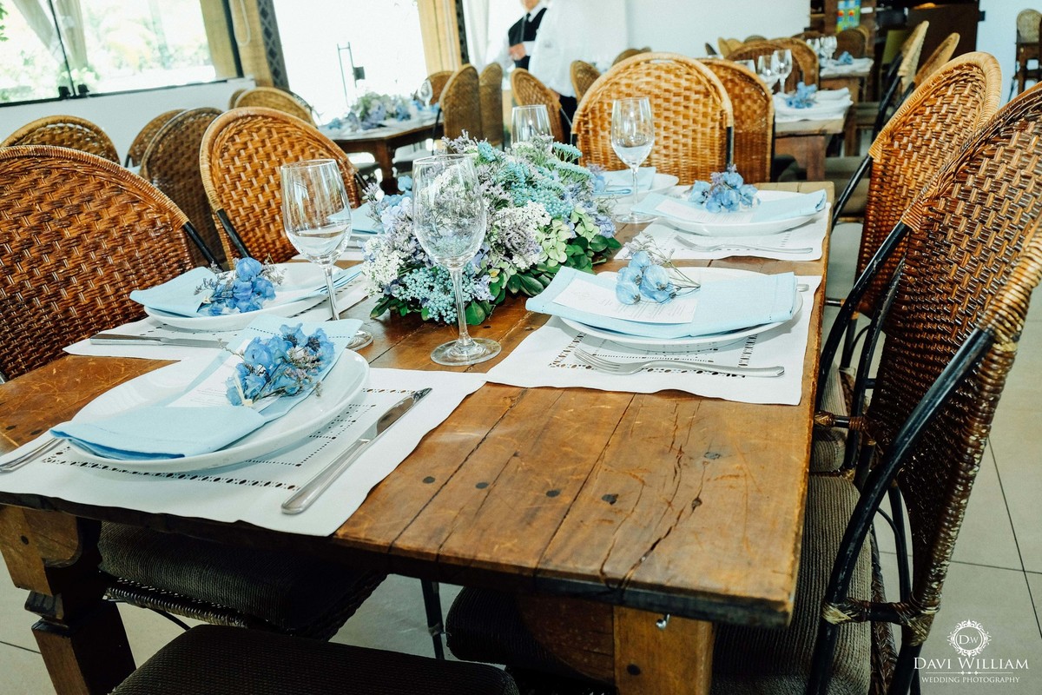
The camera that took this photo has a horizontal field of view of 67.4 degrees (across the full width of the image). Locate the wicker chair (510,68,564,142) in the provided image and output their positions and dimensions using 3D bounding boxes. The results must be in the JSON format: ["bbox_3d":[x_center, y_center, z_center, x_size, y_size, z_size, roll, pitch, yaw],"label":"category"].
[{"bbox_3d":[0.303,-0.608,3.142,0.580,1.030,0.440,2,22,23],"label":"wicker chair"}]

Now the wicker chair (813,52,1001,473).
[{"bbox_3d":[0.516,-0.003,1.489,0.560,1.000,0.500,1,22,14],"label":"wicker chair"}]

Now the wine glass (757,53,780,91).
[{"bbox_3d":[0.928,-0.984,2.936,0.078,0.205,0.078,3,22,22],"label":"wine glass"}]

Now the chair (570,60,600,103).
[{"bbox_3d":[0.560,-0.855,3.747,0.580,1.030,0.440,4,23,27],"label":"chair"}]

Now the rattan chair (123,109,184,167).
[{"bbox_3d":[-1.423,-0.418,3.084,0.500,1.000,0.560,8,24,29],"label":"rattan chair"}]

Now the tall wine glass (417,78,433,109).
[{"bbox_3d":[-0.538,-1.445,4.536,0.078,0.205,0.078,3,22,22],"label":"tall wine glass"}]

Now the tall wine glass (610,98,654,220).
[{"bbox_3d":[0.210,-0.350,1.458,0.081,0.217,0.081,2,22,22],"label":"tall wine glass"}]

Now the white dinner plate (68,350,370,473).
[{"bbox_3d":[-0.278,0.055,0.773,0.268,0.032,0.268,-4,21,2],"label":"white dinner plate"}]

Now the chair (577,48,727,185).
[{"bbox_3d":[0.274,-0.188,1.967,0.460,1.000,0.570,5,23,27],"label":"chair"}]

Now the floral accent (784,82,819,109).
[{"bbox_3d":[0.975,-0.875,2.720,0.120,0.070,0.100,3,22,22],"label":"floral accent"}]

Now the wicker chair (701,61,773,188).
[{"bbox_3d":[0.583,-0.359,2.410,0.440,1.030,0.580,1,21,20],"label":"wicker chair"}]

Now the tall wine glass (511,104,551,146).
[{"bbox_3d":[0.029,-0.373,1.576,0.081,0.217,0.081,2,22,22],"label":"tall wine glass"}]

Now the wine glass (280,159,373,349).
[{"bbox_3d":[-0.239,-0.111,0.944,0.081,0.217,0.081,2,22,22],"label":"wine glass"}]

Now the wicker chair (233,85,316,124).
[{"bbox_3d":[-0.847,-0.639,3.449,0.500,1.000,0.560,11,26,35],"label":"wicker chair"}]

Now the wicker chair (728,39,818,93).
[{"bbox_3d":[1.284,-1.106,4.170,0.460,1.000,0.560,3,22,22],"label":"wicker chair"}]

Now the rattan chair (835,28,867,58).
[{"bbox_3d":[2.831,-2.251,6.800,0.500,1.000,0.560,4,23,21],"label":"rattan chair"}]

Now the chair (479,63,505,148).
[{"bbox_3d":[-0.338,-1.132,4.610,0.560,1.000,0.500,3,23,20],"label":"chair"}]

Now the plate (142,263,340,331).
[{"bbox_3d":[-0.394,-0.075,1.131,0.268,0.032,0.268,-4,21,2],"label":"plate"}]

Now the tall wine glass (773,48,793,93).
[{"bbox_3d":[1.082,-1.121,3.236,0.078,0.205,0.078,3,22,22],"label":"tall wine glass"}]

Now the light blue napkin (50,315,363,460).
[{"bbox_3d":[-0.299,0.028,0.814,0.180,0.035,0.315,2,22,18],"label":"light blue napkin"}]

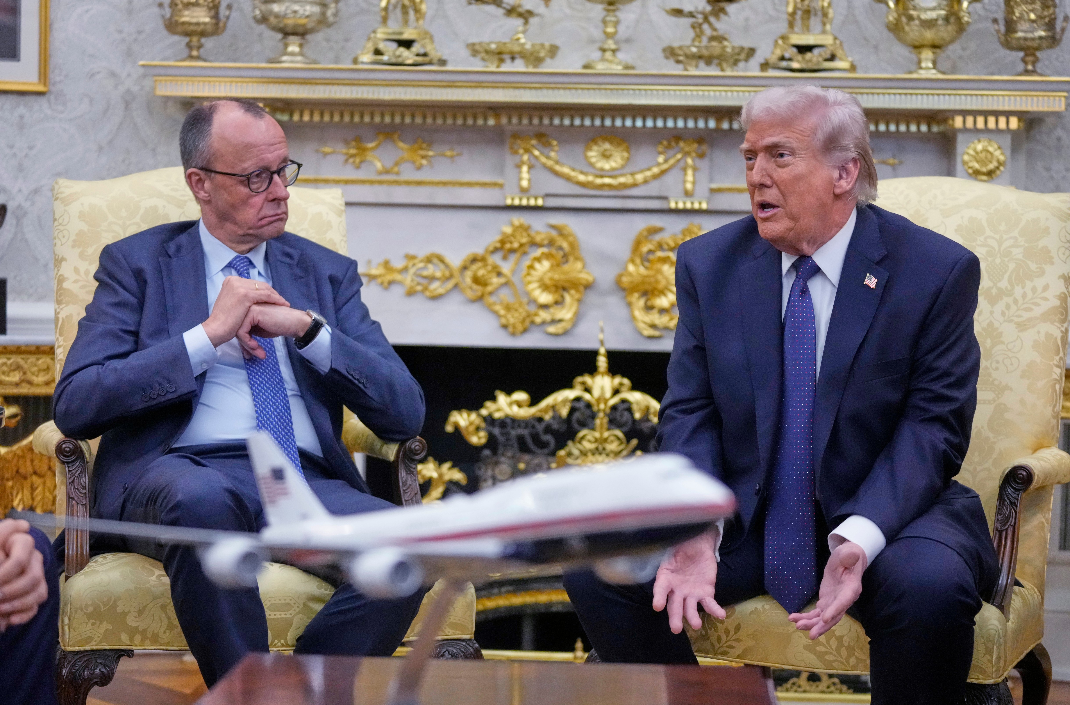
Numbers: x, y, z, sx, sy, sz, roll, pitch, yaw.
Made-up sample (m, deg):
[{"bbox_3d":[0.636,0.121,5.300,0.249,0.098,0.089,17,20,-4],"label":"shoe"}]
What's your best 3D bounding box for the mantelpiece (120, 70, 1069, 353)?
[{"bbox_3d":[0.178,-0.285,4.870,2.140,0.720,0.330,1,1,2],"label":"mantelpiece"}]

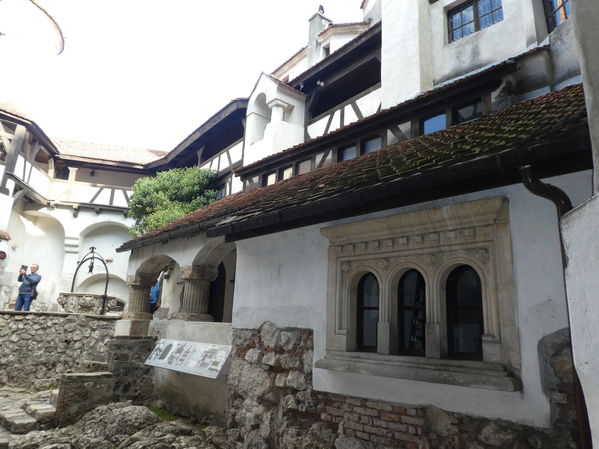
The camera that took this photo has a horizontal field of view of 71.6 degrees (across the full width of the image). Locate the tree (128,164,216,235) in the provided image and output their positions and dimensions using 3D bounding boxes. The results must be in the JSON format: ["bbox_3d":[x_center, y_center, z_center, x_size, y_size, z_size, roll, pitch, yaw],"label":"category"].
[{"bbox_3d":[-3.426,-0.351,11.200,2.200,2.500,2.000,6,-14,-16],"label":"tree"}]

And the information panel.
[{"bbox_3d":[-1.648,1.906,6.018,1.800,0.530,0.040,-9,-62,41],"label":"information panel"}]

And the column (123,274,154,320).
[{"bbox_3d":[-3.253,1.462,8.404,0.460,0.920,0.460,-9,-17,41],"label":"column"}]

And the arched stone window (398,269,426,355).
[{"bbox_3d":[1.155,0.882,4.265,0.410,0.910,0.170,-9,-17,41],"label":"arched stone window"}]

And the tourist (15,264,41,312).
[{"bbox_3d":[-7.716,1.989,11.800,0.550,1.740,0.550,-4,-14,25],"label":"tourist"}]

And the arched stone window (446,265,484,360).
[{"bbox_3d":[1.546,0.815,3.921,0.410,0.910,0.170,-9,-17,41],"label":"arched stone window"}]

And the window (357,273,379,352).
[{"bbox_3d":[0.761,0.955,4.611,0.410,0.910,0.170,-9,-17,41],"label":"window"}]

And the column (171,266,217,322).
[{"bbox_3d":[-1.792,1.162,7.145,0.500,0.950,0.500,-9,-17,41],"label":"column"}]

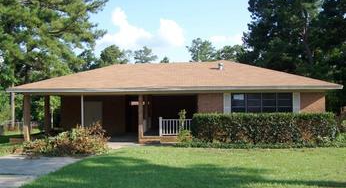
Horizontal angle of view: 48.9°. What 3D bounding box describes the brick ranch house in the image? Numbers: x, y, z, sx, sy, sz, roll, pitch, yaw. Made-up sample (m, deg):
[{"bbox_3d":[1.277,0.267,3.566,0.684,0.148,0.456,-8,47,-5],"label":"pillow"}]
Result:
[{"bbox_3d":[-0.070,0.320,24.200,17.000,4.700,10.400,0,-2,-4],"label":"brick ranch house"}]

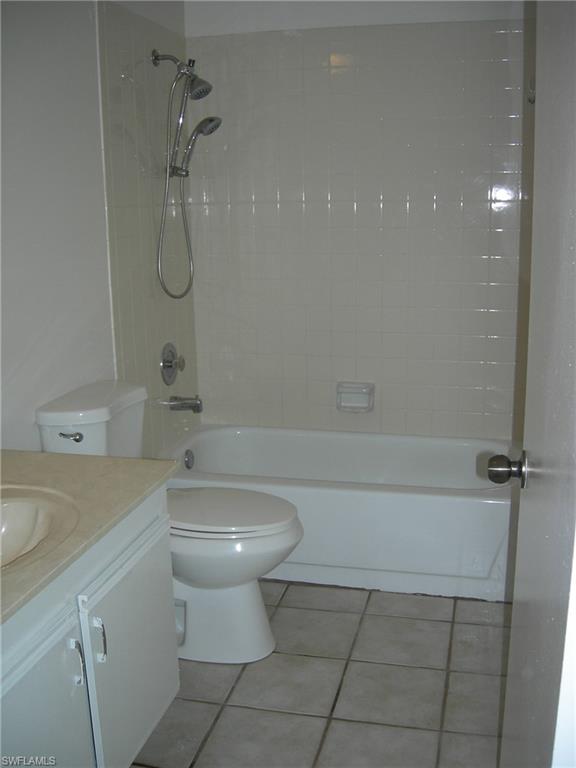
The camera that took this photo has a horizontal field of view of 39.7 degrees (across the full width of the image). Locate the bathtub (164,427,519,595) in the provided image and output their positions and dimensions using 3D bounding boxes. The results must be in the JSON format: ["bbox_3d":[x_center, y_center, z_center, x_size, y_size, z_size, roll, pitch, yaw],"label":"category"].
[{"bbox_3d":[0.243,0.476,3.206,1.524,0.372,0.755,2,12,14],"label":"bathtub"}]

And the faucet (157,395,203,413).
[{"bbox_3d":[-0.424,0.089,3.337,0.142,0.068,0.055,2,12,14],"label":"faucet"}]

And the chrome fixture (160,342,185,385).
[{"bbox_3d":[-0.462,-0.079,3.309,0.067,0.173,0.173,2,12,14],"label":"chrome fixture"}]

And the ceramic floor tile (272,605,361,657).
[{"bbox_3d":[0.077,0.810,2.602,0.298,0.010,0.298,2,12,14],"label":"ceramic floor tile"}]

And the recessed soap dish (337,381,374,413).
[{"bbox_3d":[0.300,0.057,3.508,0.166,0.132,0.060,2,12,14],"label":"recessed soap dish"}]

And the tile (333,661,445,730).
[{"bbox_3d":[0.293,0.876,2.248,0.298,0.010,0.298,2,12,14],"label":"tile"}]

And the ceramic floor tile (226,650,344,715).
[{"bbox_3d":[0.006,0.860,2.294,0.300,0.010,0.300,2,12,14],"label":"ceramic floor tile"}]

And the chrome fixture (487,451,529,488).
[{"bbox_3d":[0.381,0.148,1.380,0.066,0.066,0.066,2,12,14],"label":"chrome fixture"}]

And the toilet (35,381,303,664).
[{"bbox_3d":[-0.315,0.432,2.560,0.748,0.770,0.480,2,12,14],"label":"toilet"}]

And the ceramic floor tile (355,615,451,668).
[{"bbox_3d":[0.363,0.811,2.506,0.300,0.010,0.300,2,12,14],"label":"ceramic floor tile"}]

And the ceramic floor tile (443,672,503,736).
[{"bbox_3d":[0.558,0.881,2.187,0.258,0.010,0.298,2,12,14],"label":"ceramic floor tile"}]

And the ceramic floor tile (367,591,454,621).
[{"bbox_3d":[0.423,0.771,2.757,0.298,0.010,0.173,2,12,14],"label":"ceramic floor tile"}]

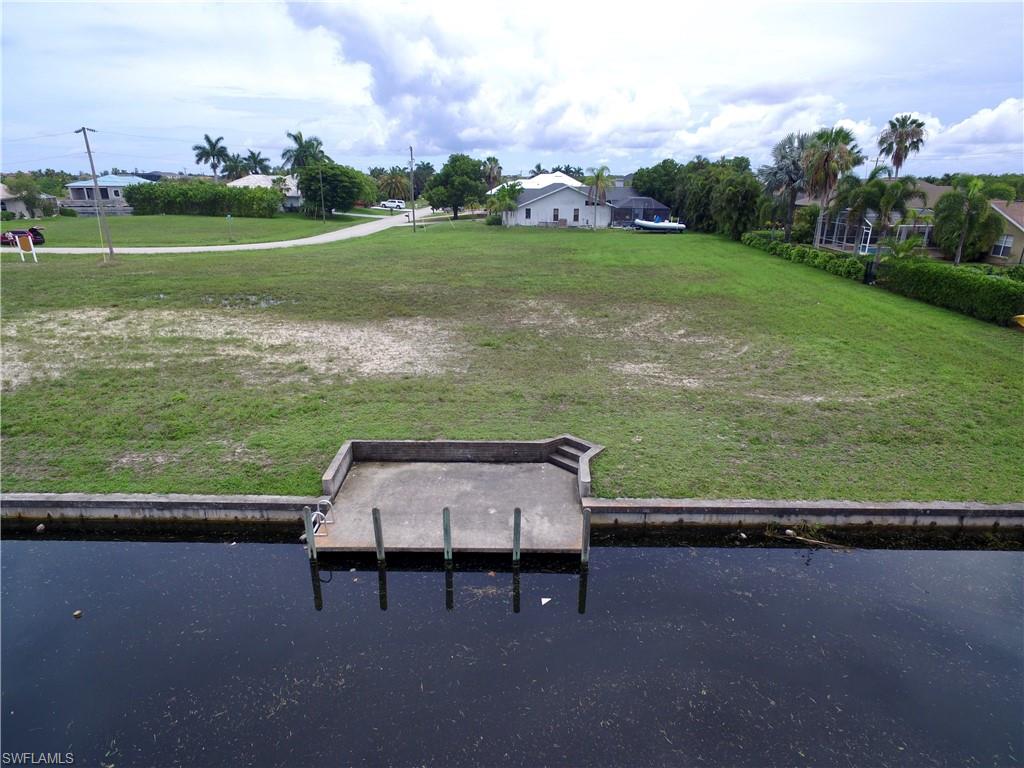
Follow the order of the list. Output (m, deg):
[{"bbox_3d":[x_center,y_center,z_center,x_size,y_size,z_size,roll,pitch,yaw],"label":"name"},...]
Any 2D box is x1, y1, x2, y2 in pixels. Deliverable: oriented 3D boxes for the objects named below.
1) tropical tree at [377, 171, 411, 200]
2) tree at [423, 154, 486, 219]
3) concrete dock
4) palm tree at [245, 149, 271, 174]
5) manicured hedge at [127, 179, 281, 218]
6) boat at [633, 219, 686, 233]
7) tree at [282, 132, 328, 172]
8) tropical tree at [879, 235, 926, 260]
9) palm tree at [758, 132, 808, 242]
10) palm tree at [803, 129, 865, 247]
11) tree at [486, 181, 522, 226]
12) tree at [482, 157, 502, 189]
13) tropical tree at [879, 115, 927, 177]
[{"bbox_3d":[-28.470,-47.260,143.430,7.960,8.470,7.960,0,19,0],"label":"tropical tree"},{"bbox_3d":[-9.700,-33.830,101.520,11.060,10.370,11.060,0,19,0],"label":"tree"},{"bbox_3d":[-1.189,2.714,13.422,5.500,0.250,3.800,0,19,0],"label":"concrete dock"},{"bbox_3d":[-51.355,-41.580,121.121,5.600,11.600,5.600,0,19,0],"label":"palm tree"},{"bbox_3d":[-55.038,-32.445,104.433,26.500,5.500,3.000,3,19,9],"label":"manicured hedge"},{"bbox_3d":[17.925,-19.808,72.604,6.500,1.700,2.400,3,19,8],"label":"boat"},{"bbox_3d":[-34.169,-35.305,99.536,8.076,13.540,7.672,0,19,0],"label":"tree"},{"bbox_3d":[28.500,-9.620,43.220,3.850,2.540,3.850,0,19,0],"label":"tropical tree"},{"bbox_3d":[28.270,-19.875,60.600,5.600,10.800,5.600,0,19,0],"label":"palm tree"},{"bbox_3d":[30.066,-18.788,57.164,5.900,11.000,5.900,0,19,0],"label":"palm tree"},{"bbox_3d":[-1.143,-24.173,79.457,5.104,5.974,4.849,0,19,0],"label":"tree"},{"bbox_3d":[-3.409,-34.833,104.291,3.526,9.846,3.526,0,19,0],"label":"tree"},{"bbox_3d":[46.087,-24.744,70.746,5.500,13.500,5.500,0,19,0],"label":"tropical tree"}]

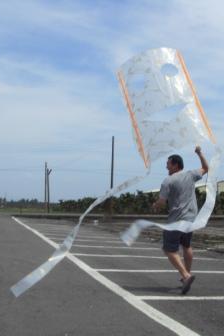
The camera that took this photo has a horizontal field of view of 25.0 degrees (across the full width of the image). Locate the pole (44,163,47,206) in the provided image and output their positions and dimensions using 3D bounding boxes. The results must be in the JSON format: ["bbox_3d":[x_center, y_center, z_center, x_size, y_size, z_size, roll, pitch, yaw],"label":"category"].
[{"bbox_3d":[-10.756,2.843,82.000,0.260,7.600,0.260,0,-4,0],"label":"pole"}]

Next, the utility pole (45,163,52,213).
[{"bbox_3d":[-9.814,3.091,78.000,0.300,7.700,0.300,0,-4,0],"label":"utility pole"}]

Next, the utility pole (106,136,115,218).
[{"bbox_3d":[0.000,0.847,45.000,0.220,7.250,0.220,0,-4,0],"label":"utility pole"}]

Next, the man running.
[{"bbox_3d":[0.840,0.635,6.100,0.620,1.770,0.520,2,-5,-25],"label":"man running"}]

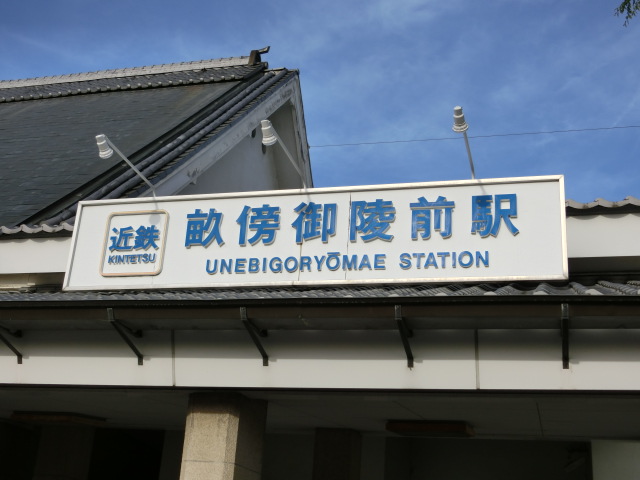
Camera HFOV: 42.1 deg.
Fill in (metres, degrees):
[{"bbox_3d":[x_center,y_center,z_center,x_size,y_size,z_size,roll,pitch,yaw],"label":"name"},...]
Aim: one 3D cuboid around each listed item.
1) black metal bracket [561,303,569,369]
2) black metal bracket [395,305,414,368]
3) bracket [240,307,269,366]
[{"bbox_3d":[1.341,0.533,4.539,0.037,0.265,0.457,-2,-20,16],"label":"black metal bracket"},{"bbox_3d":[0.491,0.563,4.788,0.037,0.265,0.457,-2,-20,16],"label":"black metal bracket"},{"bbox_3d":[-0.390,0.594,5.045,0.037,0.265,0.457,-2,-20,16],"label":"bracket"}]

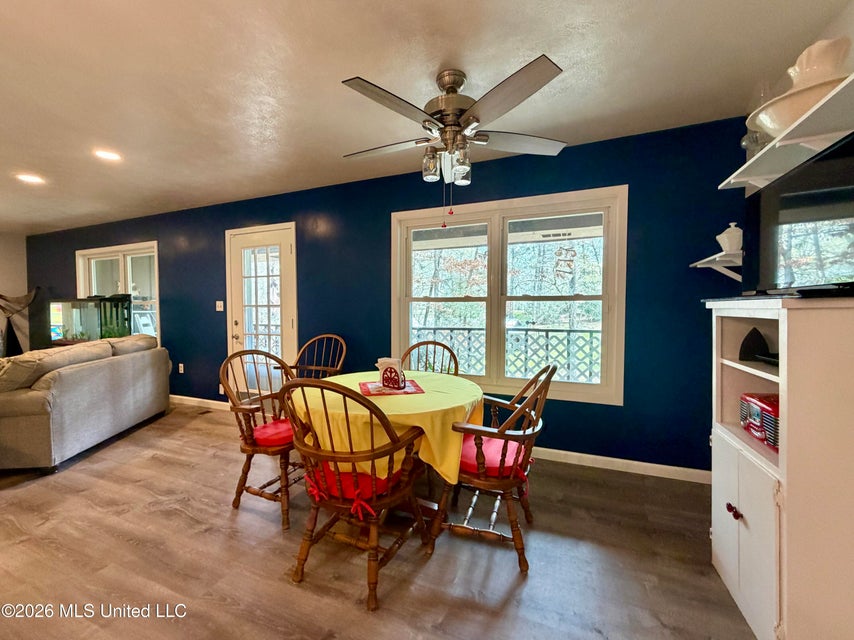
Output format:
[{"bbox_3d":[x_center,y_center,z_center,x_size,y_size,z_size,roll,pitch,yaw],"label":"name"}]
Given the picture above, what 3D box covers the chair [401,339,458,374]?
[{"bbox_3d":[-0.050,0.654,2.695,0.570,0.925,0.610,1,2,24],"label":"chair"}]

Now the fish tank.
[{"bbox_3d":[-4.537,0.019,4.657,1.210,0.620,0.330,1,2,22],"label":"fish tank"}]

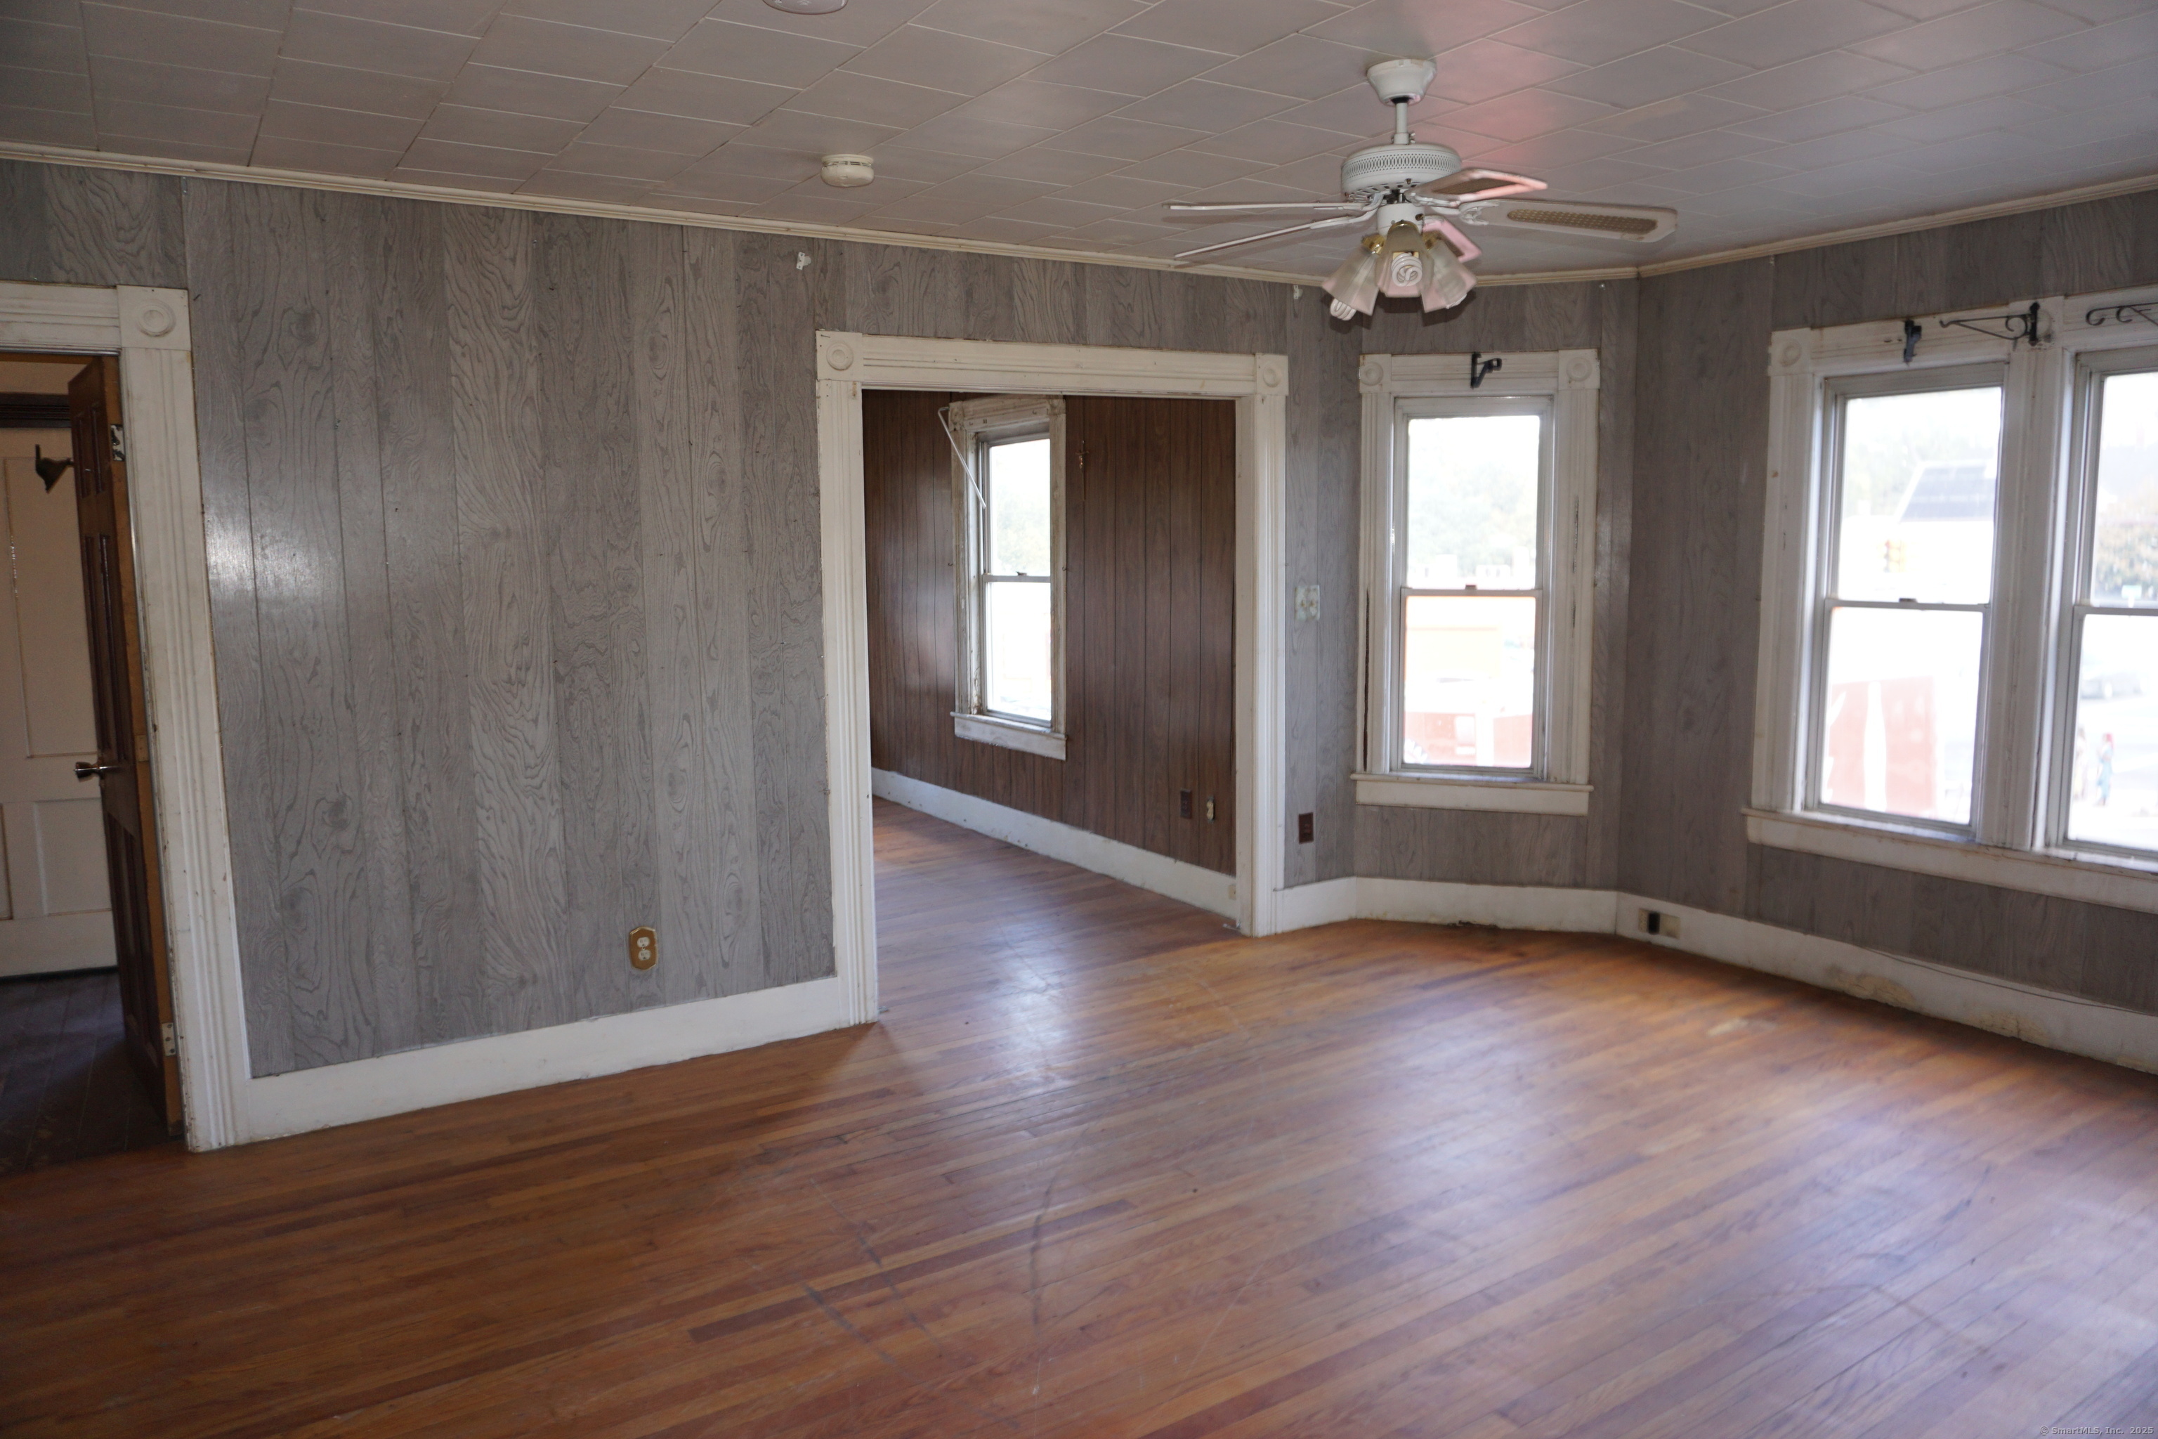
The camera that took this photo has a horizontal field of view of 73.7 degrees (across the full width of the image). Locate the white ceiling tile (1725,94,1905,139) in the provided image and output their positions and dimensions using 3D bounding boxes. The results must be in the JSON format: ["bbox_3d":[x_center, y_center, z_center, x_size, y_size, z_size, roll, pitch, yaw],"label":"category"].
[{"bbox_3d":[1.635,-1.324,3.169,0.302,0.015,0.302,-5,9,-33],"label":"white ceiling tile"}]

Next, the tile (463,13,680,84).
[{"bbox_3d":[-0.923,-1.215,2.610,0.303,0.015,0.303,-6,9,-32],"label":"tile"}]

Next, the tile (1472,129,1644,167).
[{"bbox_3d":[1.120,-1.341,3.365,0.303,0.015,0.303,-6,9,-32],"label":"tile"}]

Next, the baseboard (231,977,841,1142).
[{"bbox_3d":[-1.454,0.950,4.141,1.630,0.165,0.020,-5,9,-31],"label":"baseboard"}]

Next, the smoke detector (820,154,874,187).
[{"bbox_3d":[-0.557,-1.322,3.472,0.126,0.052,0.126,0,8,0],"label":"smoke detector"}]

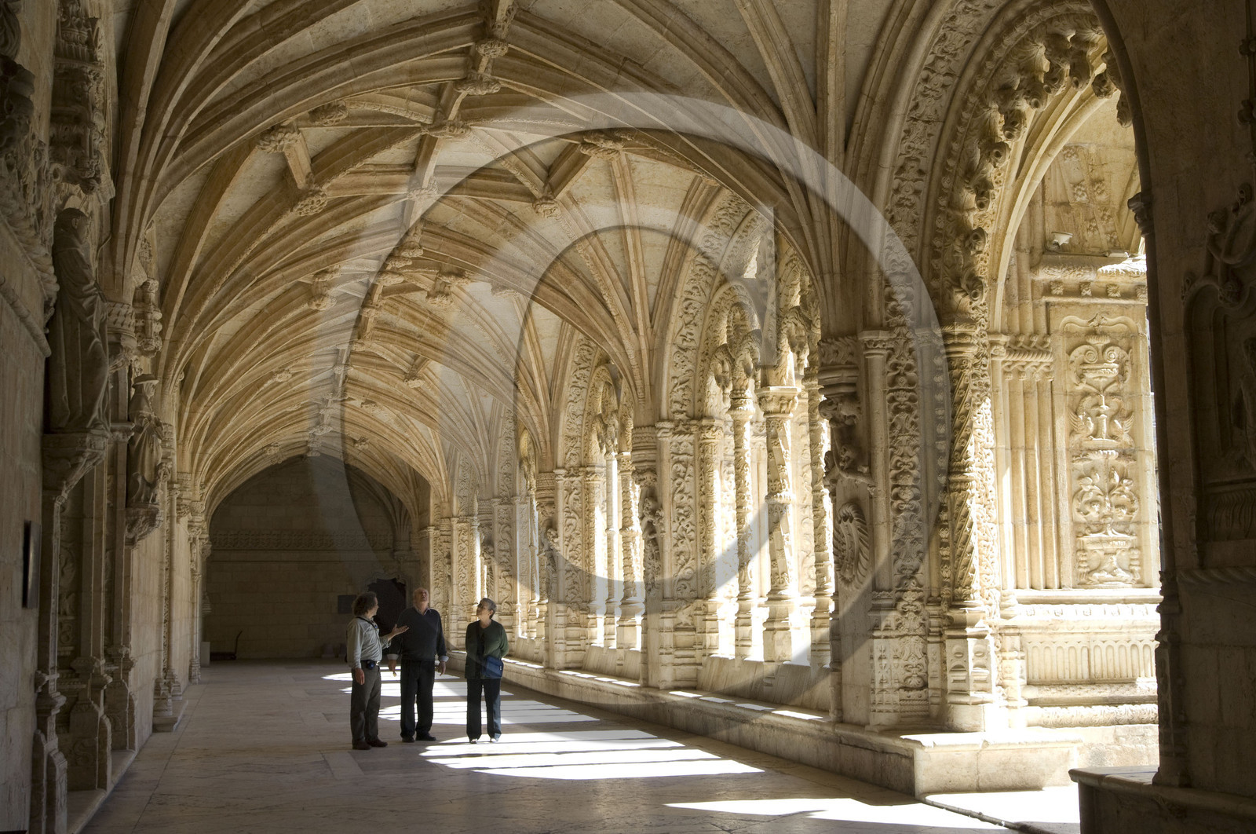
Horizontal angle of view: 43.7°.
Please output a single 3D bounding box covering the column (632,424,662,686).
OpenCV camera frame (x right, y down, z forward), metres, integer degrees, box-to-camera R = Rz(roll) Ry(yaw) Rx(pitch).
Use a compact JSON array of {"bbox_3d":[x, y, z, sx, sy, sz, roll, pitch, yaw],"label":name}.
[{"bbox_3d":[0.265,1.899,21.571,0.334,3.561,0.466,1,-7,-14],"label":"column"}]

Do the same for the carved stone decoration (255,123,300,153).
[{"bbox_3d":[-3.813,-3.040,17.065,0.460,0.220,0.460,1,-7,-14],"label":"carved stone decoration"}]

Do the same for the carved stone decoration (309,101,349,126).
[{"bbox_3d":[-2.940,-2.987,15.406,0.400,0.160,0.400,1,-7,-14],"label":"carved stone decoration"}]

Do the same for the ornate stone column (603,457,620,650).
[{"bbox_3d":[-0.276,2.304,26.588,0.243,3.249,0.243,1,-7,-14],"label":"ornate stone column"}]

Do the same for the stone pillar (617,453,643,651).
[{"bbox_3d":[0.032,2.206,25.774,0.400,3.248,0.400,-1,-7,0],"label":"stone pillar"}]

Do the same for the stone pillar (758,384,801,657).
[{"bbox_3d":[1.758,1.259,18.231,0.375,3.186,0.365,-1,-7,0],"label":"stone pillar"}]

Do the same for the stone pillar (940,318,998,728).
[{"bbox_3d":[2.935,0.939,13.482,0.370,3.440,0.370,1,-7,-14],"label":"stone pillar"}]

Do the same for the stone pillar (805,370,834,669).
[{"bbox_3d":[2.101,1.097,17.223,0.290,3.275,0.290,1,-7,-14],"label":"stone pillar"}]

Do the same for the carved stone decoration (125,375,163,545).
[{"bbox_3d":[-4.951,0.445,16.048,0.350,1.700,0.440,0,-7,-4],"label":"carved stone decoration"}]

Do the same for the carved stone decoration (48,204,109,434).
[{"bbox_3d":[-3.332,-0.565,9.517,0.340,1.310,0.420,1,-7,-14],"label":"carved stone decoration"}]

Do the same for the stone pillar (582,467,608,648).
[{"bbox_3d":[-0.614,2.506,28.233,0.380,3.310,0.380,1,-7,-14],"label":"stone pillar"}]

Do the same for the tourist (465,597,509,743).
[{"bbox_3d":[-1.643,2.916,18.132,0.500,1.640,0.340,-2,-7,10],"label":"tourist"}]

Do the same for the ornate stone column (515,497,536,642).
[{"bbox_3d":[-2.234,3.263,34.134,0.365,3.148,0.385,1,-7,-14],"label":"ornate stone column"}]

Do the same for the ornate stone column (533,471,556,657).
[{"bbox_3d":[-1.518,2.745,28.648,0.324,3.464,0.507,1,-7,-14],"label":"ornate stone column"}]

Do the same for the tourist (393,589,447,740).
[{"bbox_3d":[-2.424,2.873,18.277,0.608,1.755,0.365,1,-7,-16],"label":"tourist"}]

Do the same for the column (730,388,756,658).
[{"bbox_3d":[1.461,1.313,19.875,0.300,3.492,0.300,-1,-7,0],"label":"column"}]

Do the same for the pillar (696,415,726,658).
[{"bbox_3d":[1.107,1.607,21.074,0.360,3.251,0.360,-1,-7,0],"label":"pillar"}]

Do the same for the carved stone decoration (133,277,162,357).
[{"bbox_3d":[-4.983,-1.033,16.221,0.300,0.760,0.400,1,-7,-14],"label":"carved stone decoration"}]

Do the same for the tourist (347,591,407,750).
[{"bbox_3d":[-2.819,2.830,17.594,0.600,1.720,0.500,-3,-7,20],"label":"tourist"}]

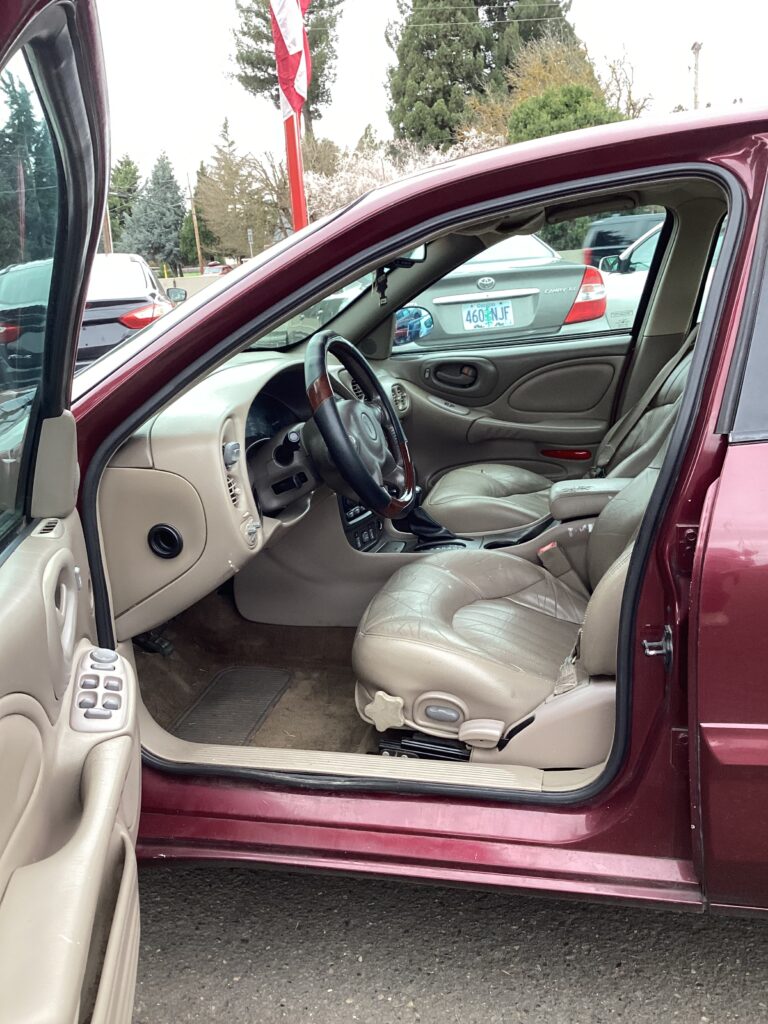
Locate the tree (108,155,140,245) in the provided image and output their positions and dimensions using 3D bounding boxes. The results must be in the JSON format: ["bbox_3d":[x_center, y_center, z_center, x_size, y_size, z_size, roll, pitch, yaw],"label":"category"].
[{"bbox_3d":[-18.537,-21.055,66.392,4.000,9.059,4.000,-8,16,-13],"label":"tree"}]

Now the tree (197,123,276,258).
[{"bbox_3d":[-8.940,-18.995,56.309,5.200,9.265,5.200,-6,16,-7],"label":"tree"}]

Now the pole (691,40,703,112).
[{"bbox_3d":[16.852,-19.738,49.787,0.550,10.561,0.450,1,17,18],"label":"pole"}]

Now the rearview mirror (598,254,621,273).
[{"bbox_3d":[1.778,-1.951,7.200,0.200,0.150,0.130,-6,16,-5],"label":"rearview mirror"}]

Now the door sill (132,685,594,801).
[{"bbox_3d":[-0.034,0.416,1.635,0.860,0.100,0.140,1,17,17],"label":"door sill"}]

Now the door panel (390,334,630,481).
[{"bbox_3d":[0.338,-0.262,2.905,0.900,0.570,0.140,1,17,17],"label":"door panel"}]

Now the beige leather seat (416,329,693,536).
[{"bbox_3d":[0.589,-0.209,2.436,0.900,0.880,0.540,1,17,17],"label":"beige leather seat"}]

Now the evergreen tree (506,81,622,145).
[{"bbox_3d":[6.185,-11.398,31.483,4.600,6.157,4.600,-1,16,11],"label":"evergreen tree"}]

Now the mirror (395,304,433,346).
[{"bbox_3d":[0.105,-0.638,3.130,0.120,0.150,0.210,9,20,38],"label":"mirror"}]

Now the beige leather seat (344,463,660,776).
[{"bbox_3d":[0.402,-0.004,1.750,0.880,0.880,0.540,1,17,17],"label":"beige leather seat"}]

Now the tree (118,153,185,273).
[{"bbox_3d":[-14.844,-19.224,60.362,4.600,8.327,4.600,-8,16,-11],"label":"tree"}]

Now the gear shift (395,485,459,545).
[{"bbox_3d":[0.103,0.005,2.252,0.160,0.160,0.100,1,17,17],"label":"gear shift"}]

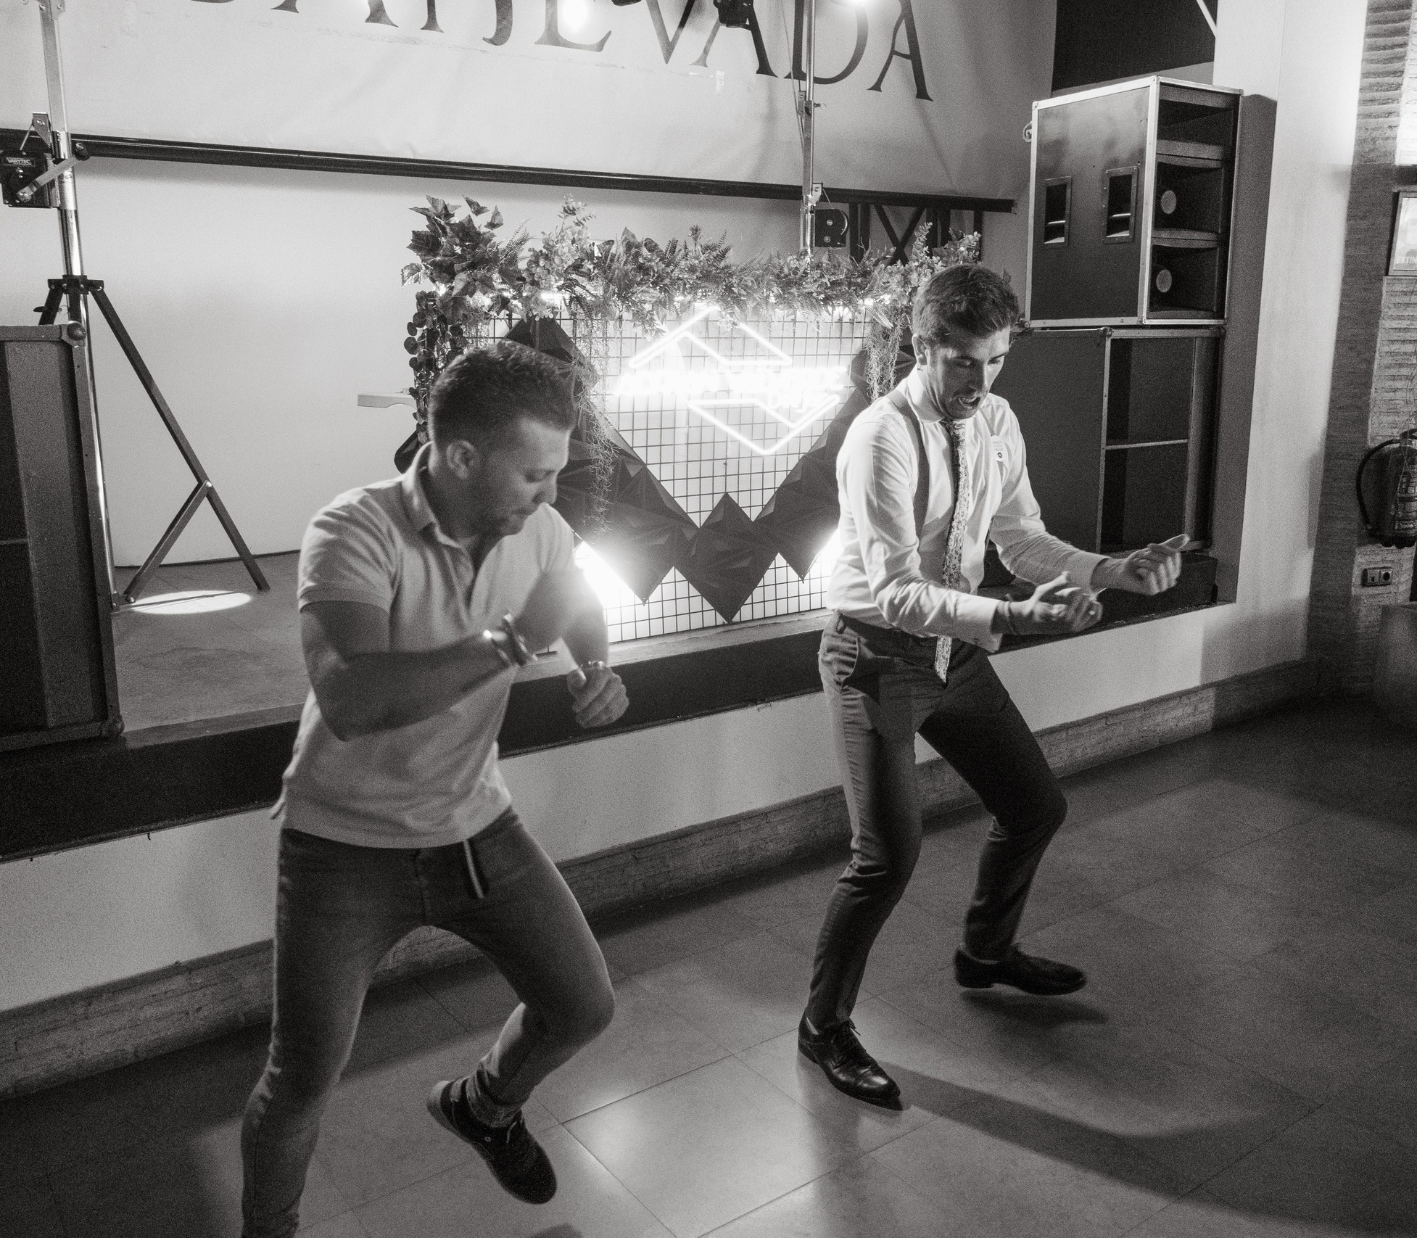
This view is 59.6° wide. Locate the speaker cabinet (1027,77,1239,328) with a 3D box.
[{"bbox_3d":[1.725,-1.656,5.057,0.521,0.893,0.593,-8,14,-32],"label":"speaker cabinet"}]

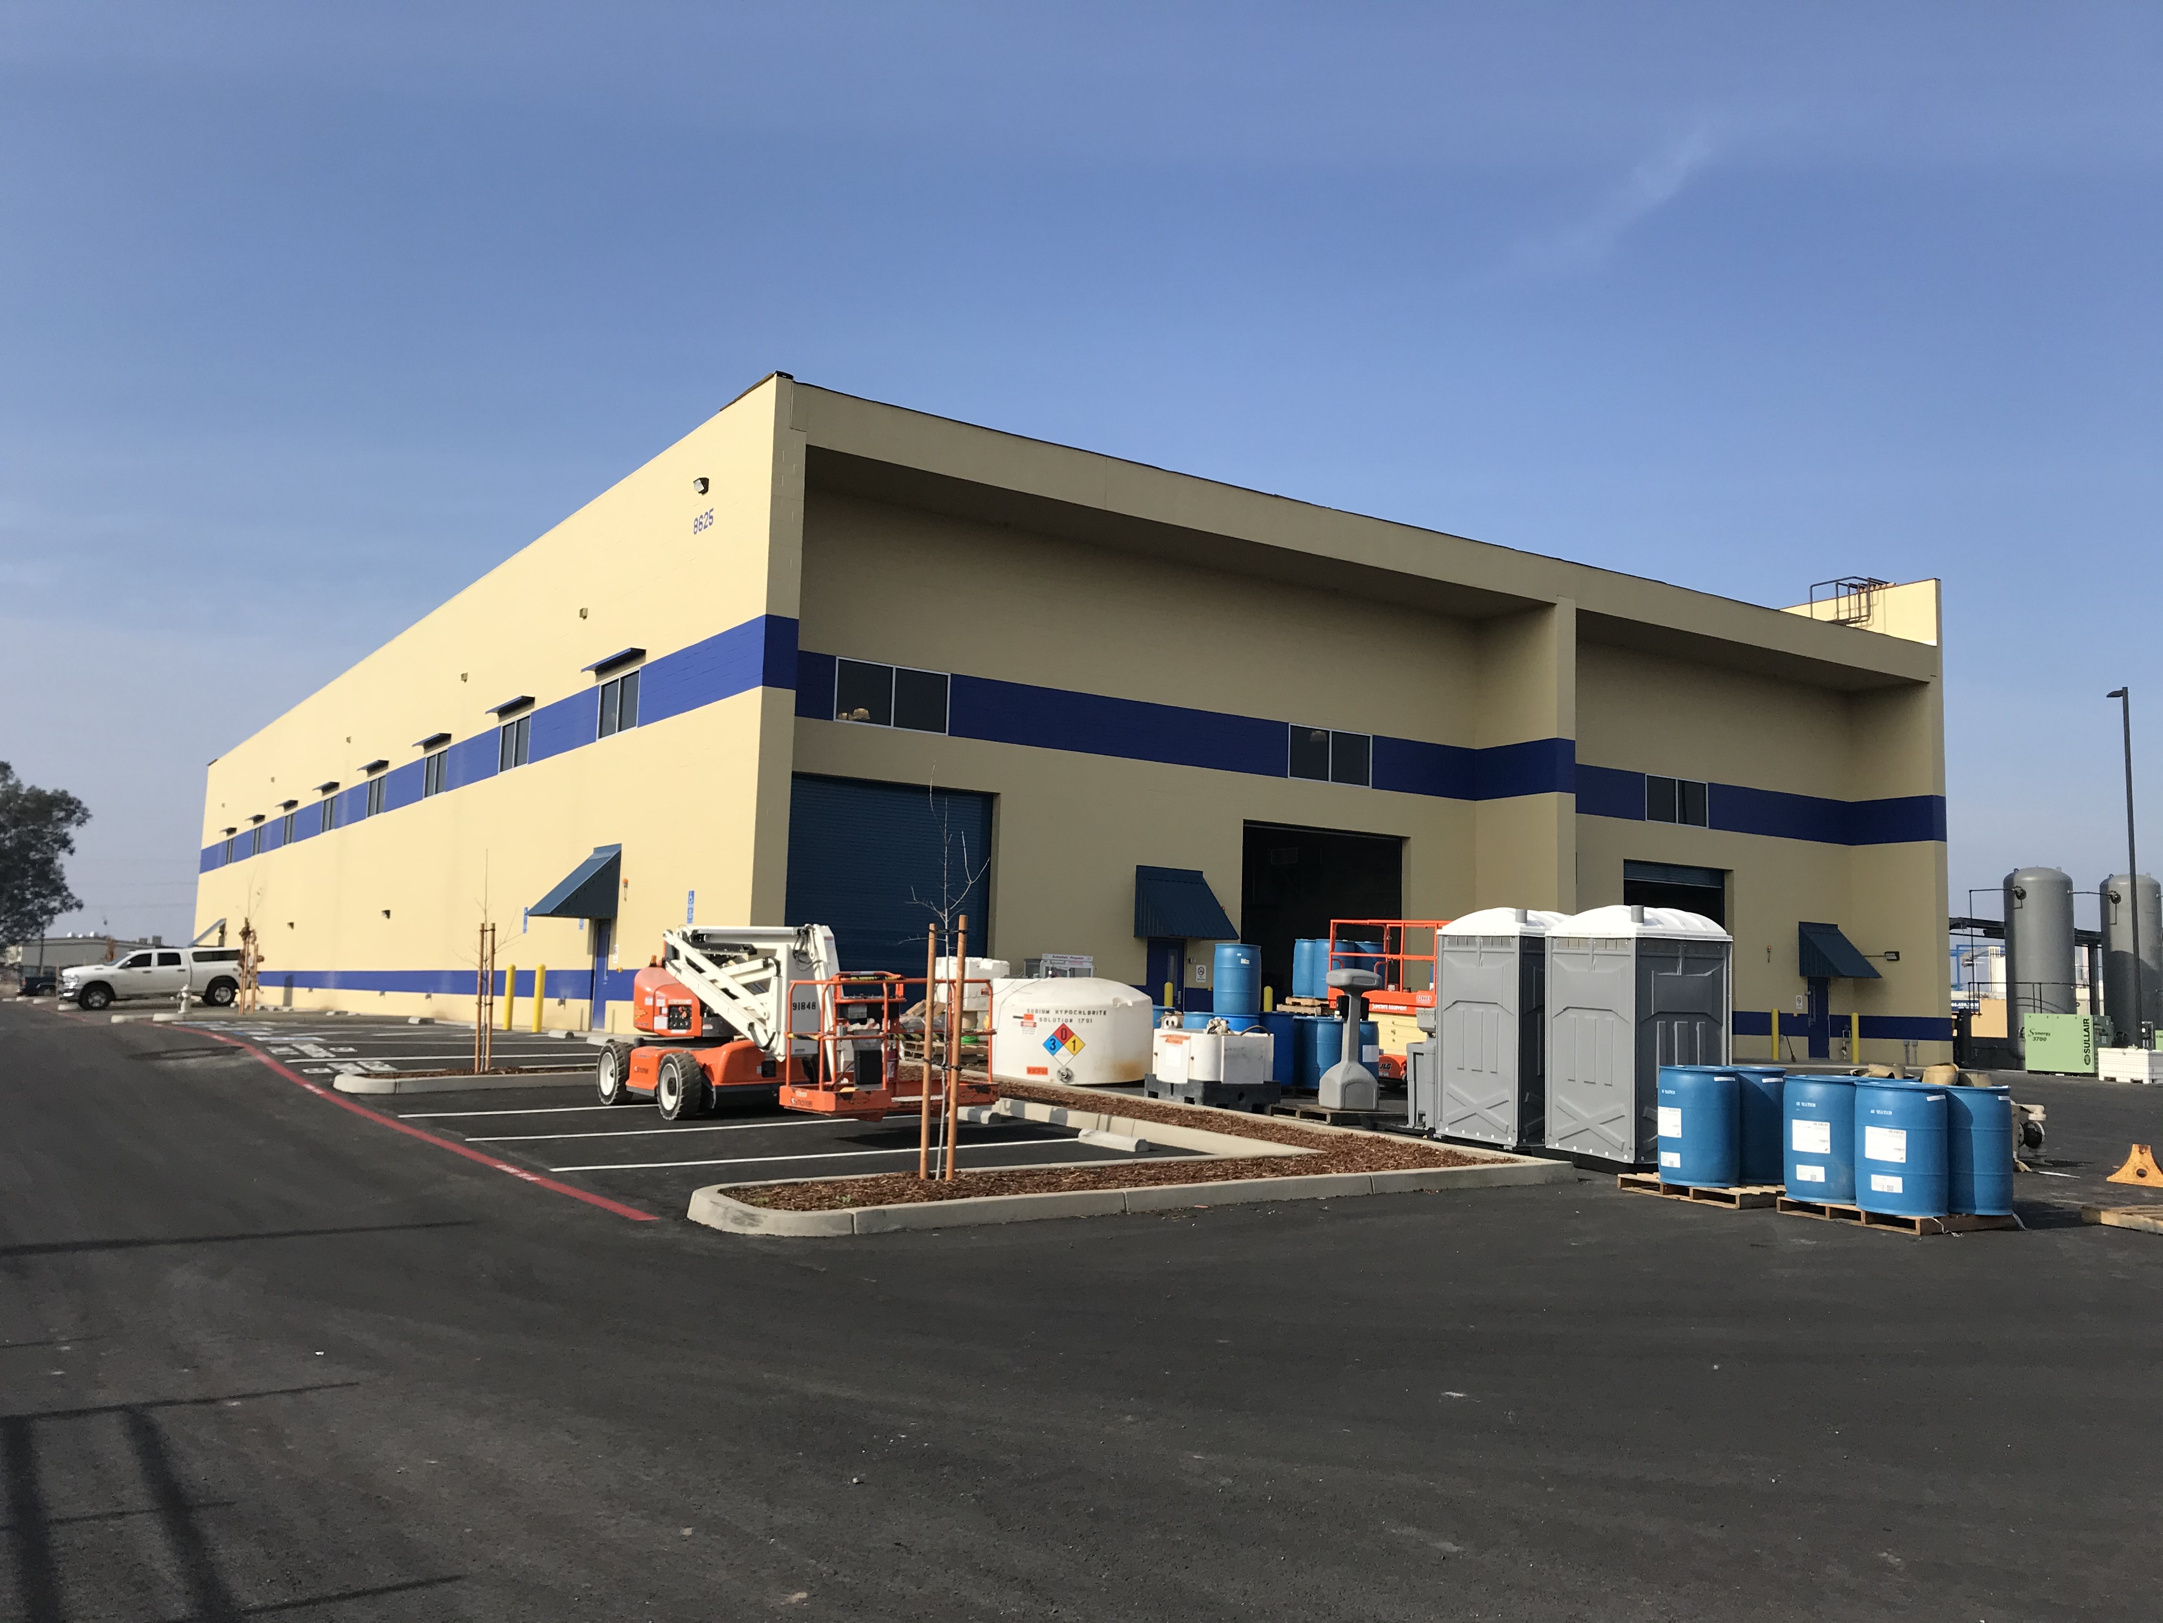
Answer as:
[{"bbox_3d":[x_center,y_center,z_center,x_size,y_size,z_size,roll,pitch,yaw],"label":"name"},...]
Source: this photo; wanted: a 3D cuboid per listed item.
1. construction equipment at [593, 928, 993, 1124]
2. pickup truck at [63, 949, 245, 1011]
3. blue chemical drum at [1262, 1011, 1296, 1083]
[{"bbox_3d":[-3.026,2.141,17.630,1.800,2.000,6.400,6,-7,-33],"label":"construction equipment"},{"bbox_3d":[-31.800,5.753,60.500,6.000,1.980,2.000,3,-6,-34],"label":"pickup truck"},{"bbox_3d":[2.325,2.946,21.615,0.590,0.885,0.590,1,-6,0],"label":"blue chemical drum"}]

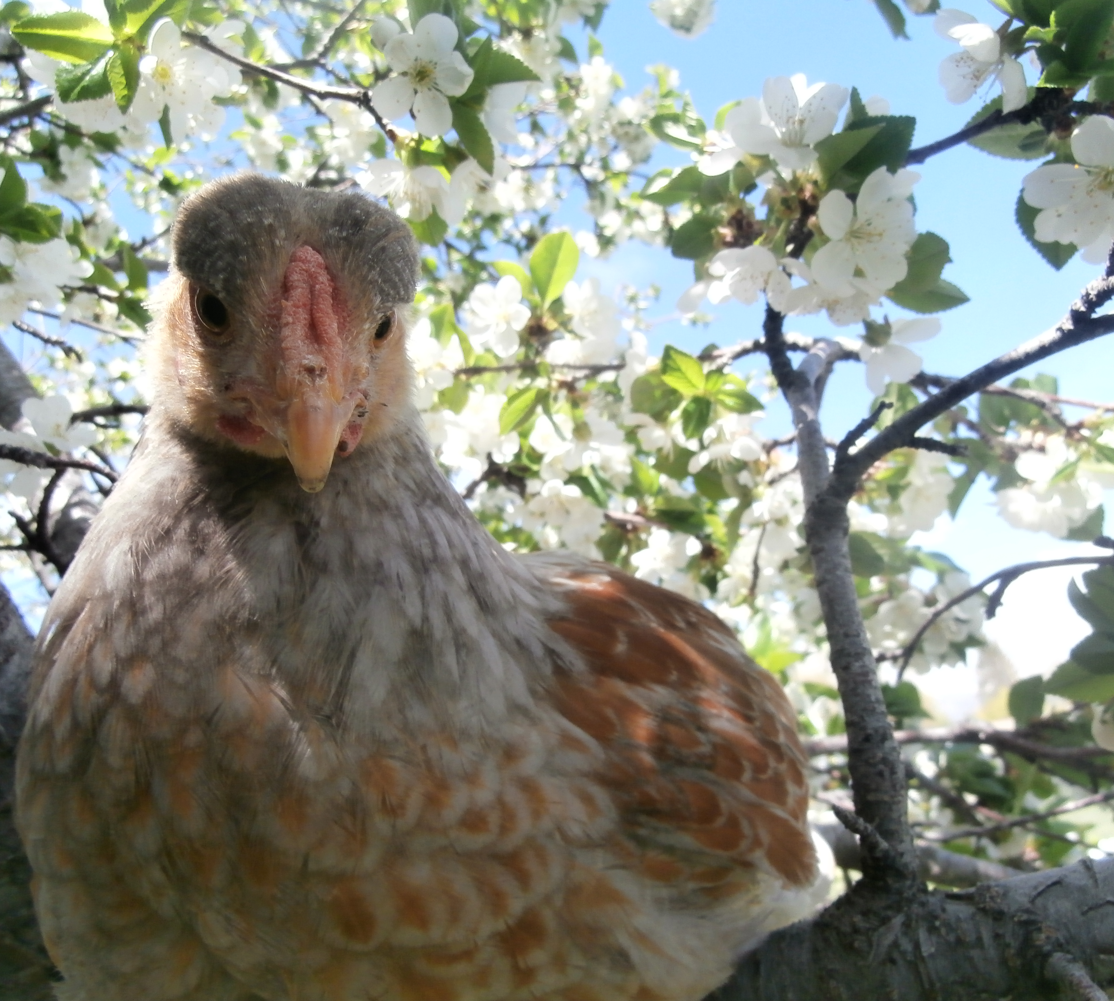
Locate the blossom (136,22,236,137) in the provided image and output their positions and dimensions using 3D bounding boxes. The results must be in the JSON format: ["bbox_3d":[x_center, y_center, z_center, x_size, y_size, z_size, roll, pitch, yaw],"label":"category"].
[{"bbox_3d":[-0.156,-0.178,0.390,0.039,0.049,0.022,5,-14,-21],"label":"blossom"}]

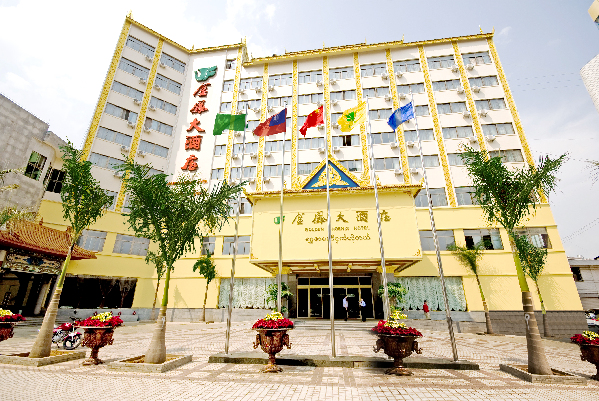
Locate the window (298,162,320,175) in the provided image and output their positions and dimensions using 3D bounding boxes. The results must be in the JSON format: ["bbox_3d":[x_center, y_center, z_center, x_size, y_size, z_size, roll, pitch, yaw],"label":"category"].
[{"bbox_3d":[1.328,-3.292,26.543,2.857,1.401,0.200,-3,-19,7],"label":"window"}]

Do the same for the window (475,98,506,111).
[{"bbox_3d":[19.030,-9.474,24.794,2.554,1.097,0.150,-2,-20,8],"label":"window"}]

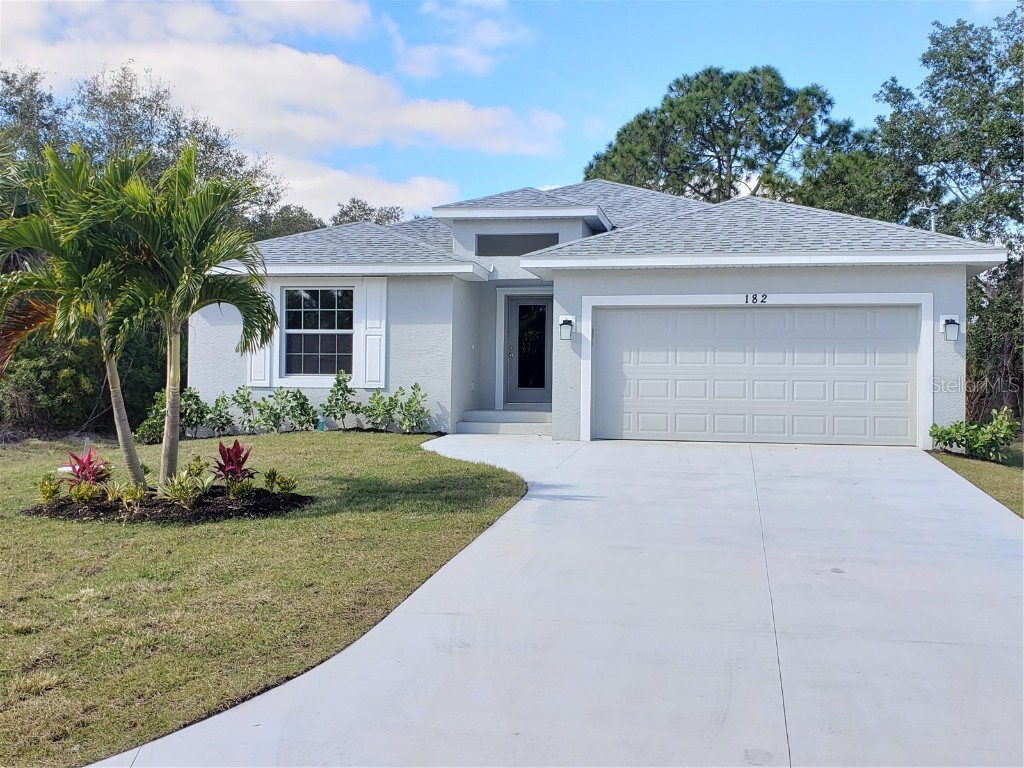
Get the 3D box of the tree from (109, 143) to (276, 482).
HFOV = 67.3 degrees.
[{"bbox_3d":[-3.500,-0.765,8.400,1.840,3.720,1.800,1,0,0],"label":"tree"}]

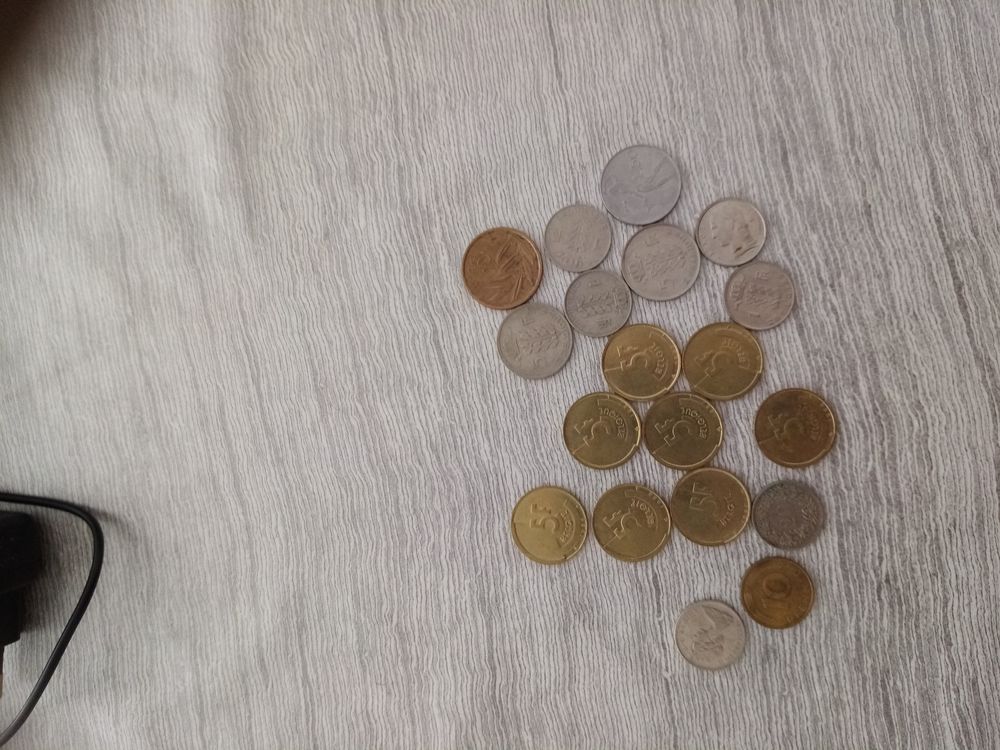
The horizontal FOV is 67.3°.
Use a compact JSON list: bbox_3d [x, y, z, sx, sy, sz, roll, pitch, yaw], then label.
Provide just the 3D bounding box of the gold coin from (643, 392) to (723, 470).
[{"bbox_3d":[0.057,0.017,0.234,0.024,0.002,0.024,0,88,3],"label":"gold coin"}]

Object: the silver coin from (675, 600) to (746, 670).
[{"bbox_3d":[0.065,0.080,0.232,0.021,0.002,0.021,0,88,3],"label":"silver coin"}]

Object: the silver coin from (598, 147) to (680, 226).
[{"bbox_3d":[0.045,-0.060,0.237,0.025,0.002,0.025,0,88,3],"label":"silver coin"}]

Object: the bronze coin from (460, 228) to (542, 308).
[{"bbox_3d":[0.001,-0.034,0.239,0.026,0.002,0.026,0,88,3],"label":"bronze coin"}]

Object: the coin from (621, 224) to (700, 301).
[{"bbox_3d":[0.051,-0.036,0.237,0.024,0.002,0.024,0,88,3],"label":"coin"}]

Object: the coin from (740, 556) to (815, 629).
[{"bbox_3d":[0.085,0.067,0.231,0.021,0.002,0.021,0,88,3],"label":"coin"}]

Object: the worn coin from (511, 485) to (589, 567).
[{"bbox_3d":[0.016,0.047,0.236,0.024,0.002,0.024,0,88,3],"label":"worn coin"}]

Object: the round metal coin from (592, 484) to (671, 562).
[{"bbox_3d":[0.041,0.046,0.234,0.024,0.002,0.024,0,88,3],"label":"round metal coin"}]

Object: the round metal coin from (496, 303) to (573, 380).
[{"bbox_3d":[0.011,-0.011,0.238,0.024,0.002,0.024,0,88,3],"label":"round metal coin"}]

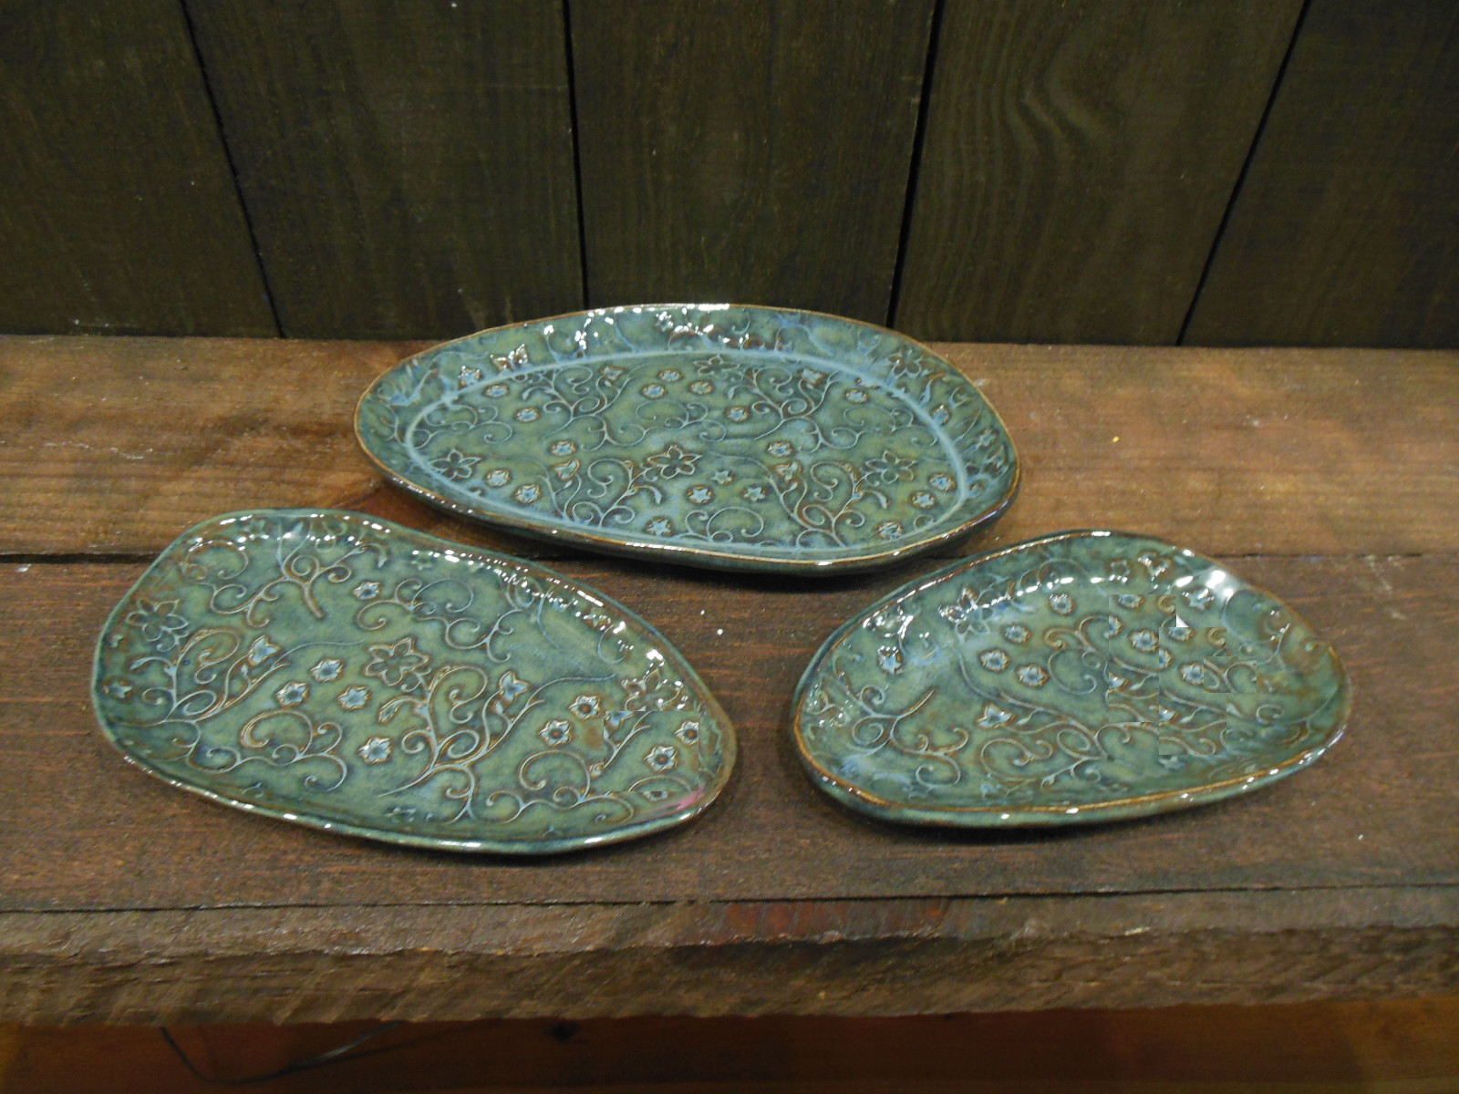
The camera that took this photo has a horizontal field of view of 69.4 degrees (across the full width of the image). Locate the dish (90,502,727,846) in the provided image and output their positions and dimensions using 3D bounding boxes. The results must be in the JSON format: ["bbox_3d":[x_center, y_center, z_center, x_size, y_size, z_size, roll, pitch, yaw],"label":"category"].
[{"bbox_3d":[-0.104,0.046,0.341,0.222,0.019,0.117,17,44,15],"label":"dish"}]

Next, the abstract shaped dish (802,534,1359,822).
[{"bbox_3d":[0.106,0.044,0.349,0.182,0.022,0.114,-7,43,-11],"label":"abstract shaped dish"}]

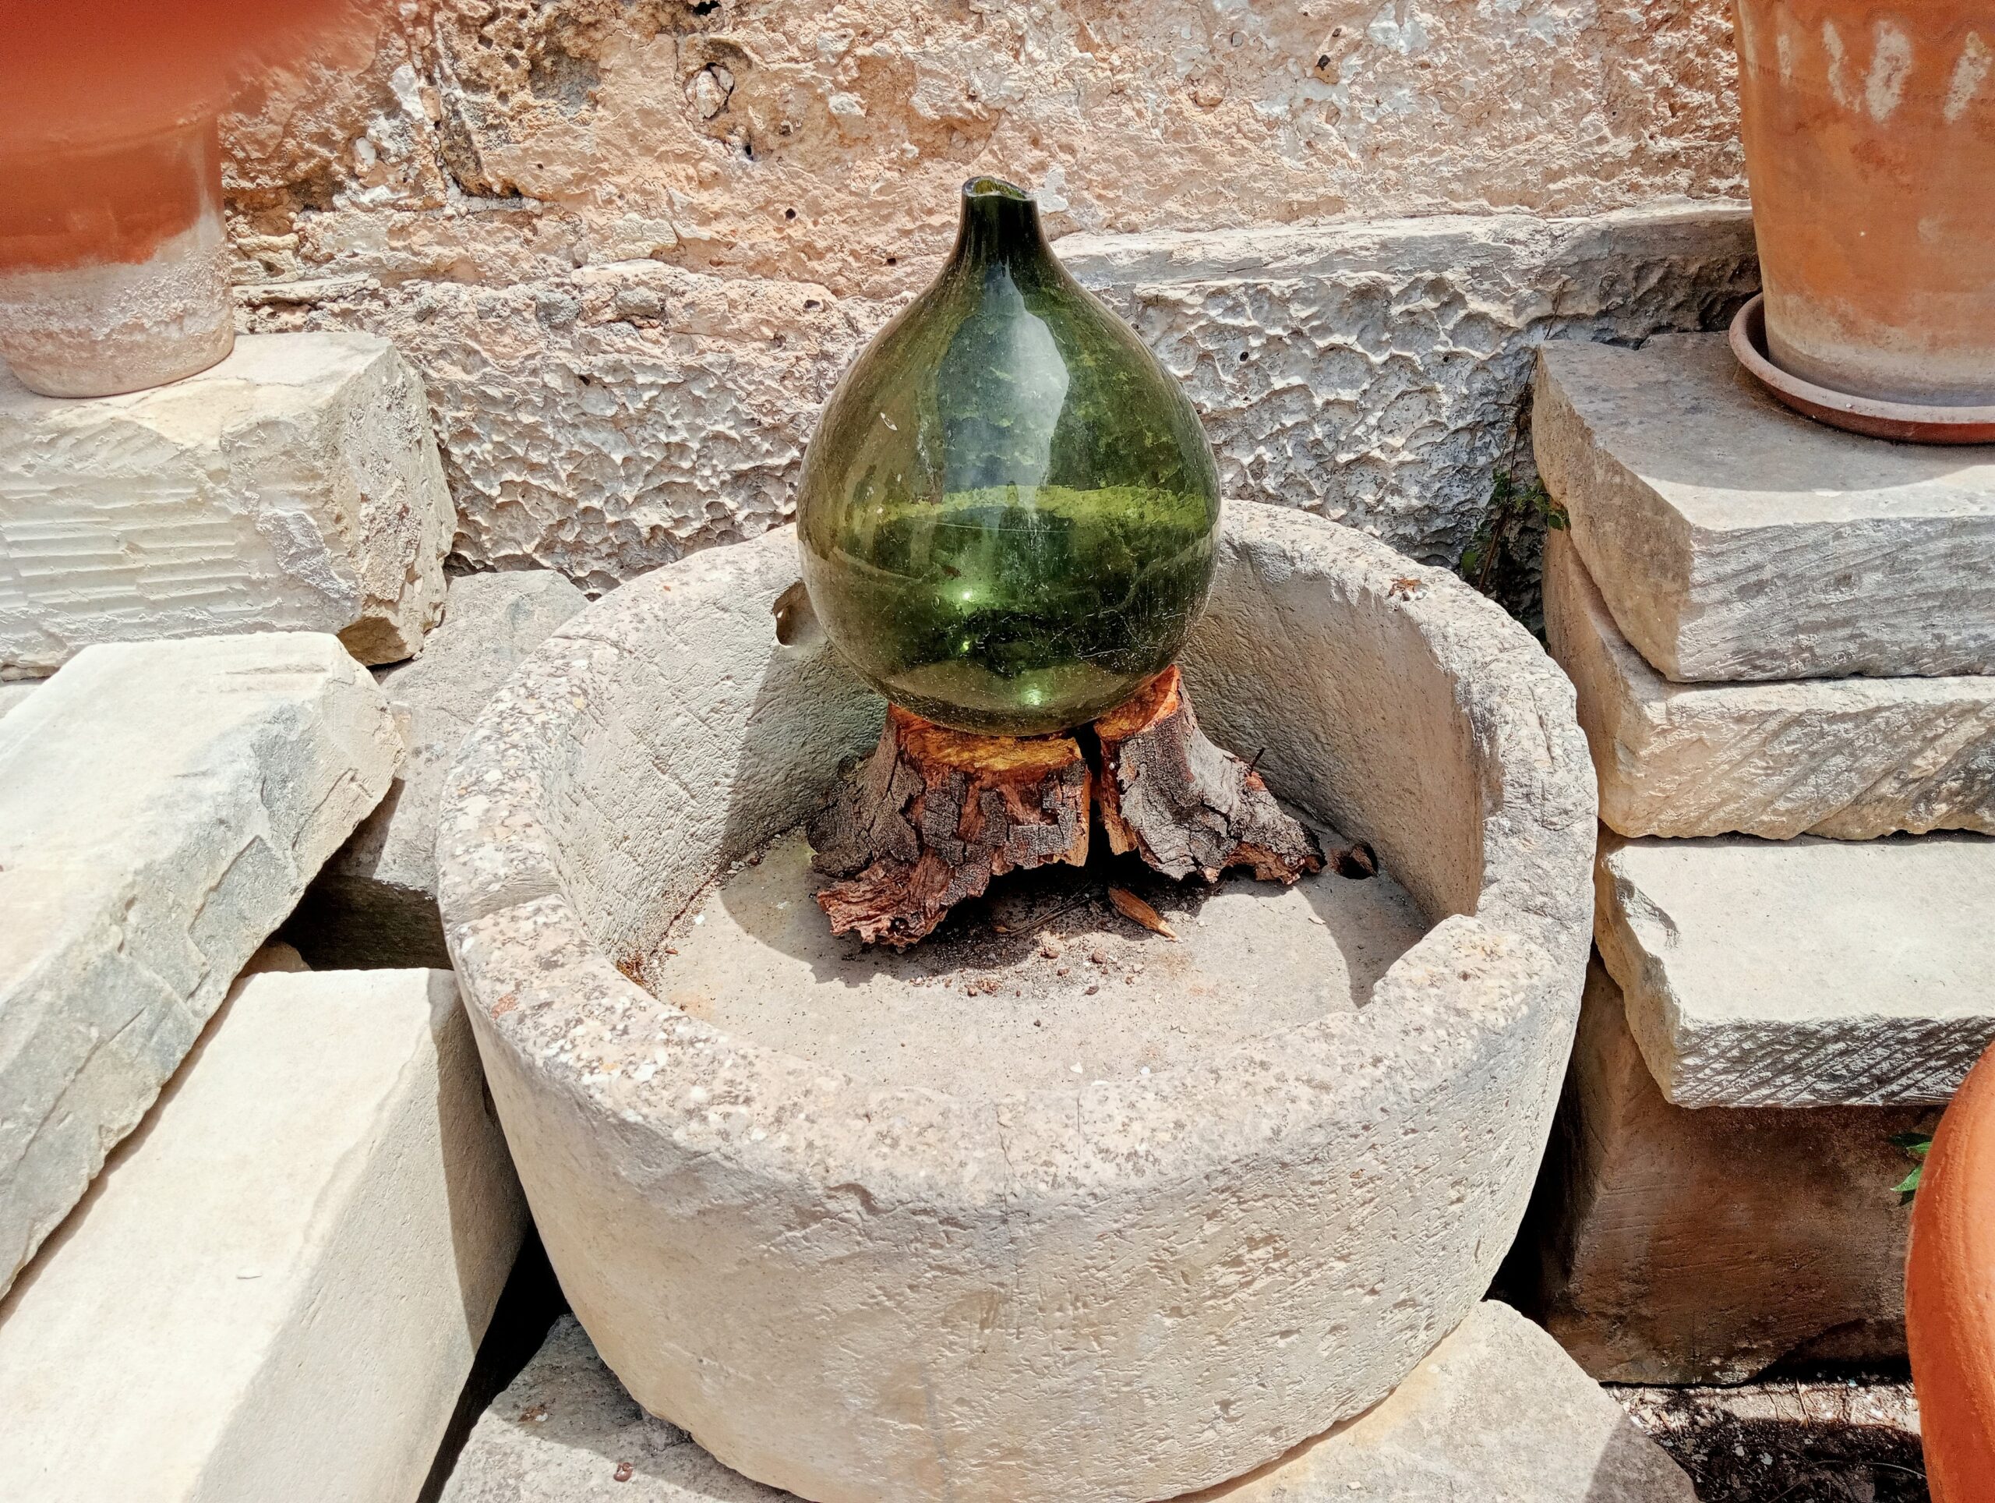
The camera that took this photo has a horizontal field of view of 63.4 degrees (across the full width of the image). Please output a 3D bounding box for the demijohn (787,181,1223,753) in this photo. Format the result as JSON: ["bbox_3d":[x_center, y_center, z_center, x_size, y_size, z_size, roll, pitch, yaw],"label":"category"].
[{"bbox_3d":[0.008,-0.212,1.170,0.312,0.393,0.312,-2,34,0],"label":"demijohn"}]

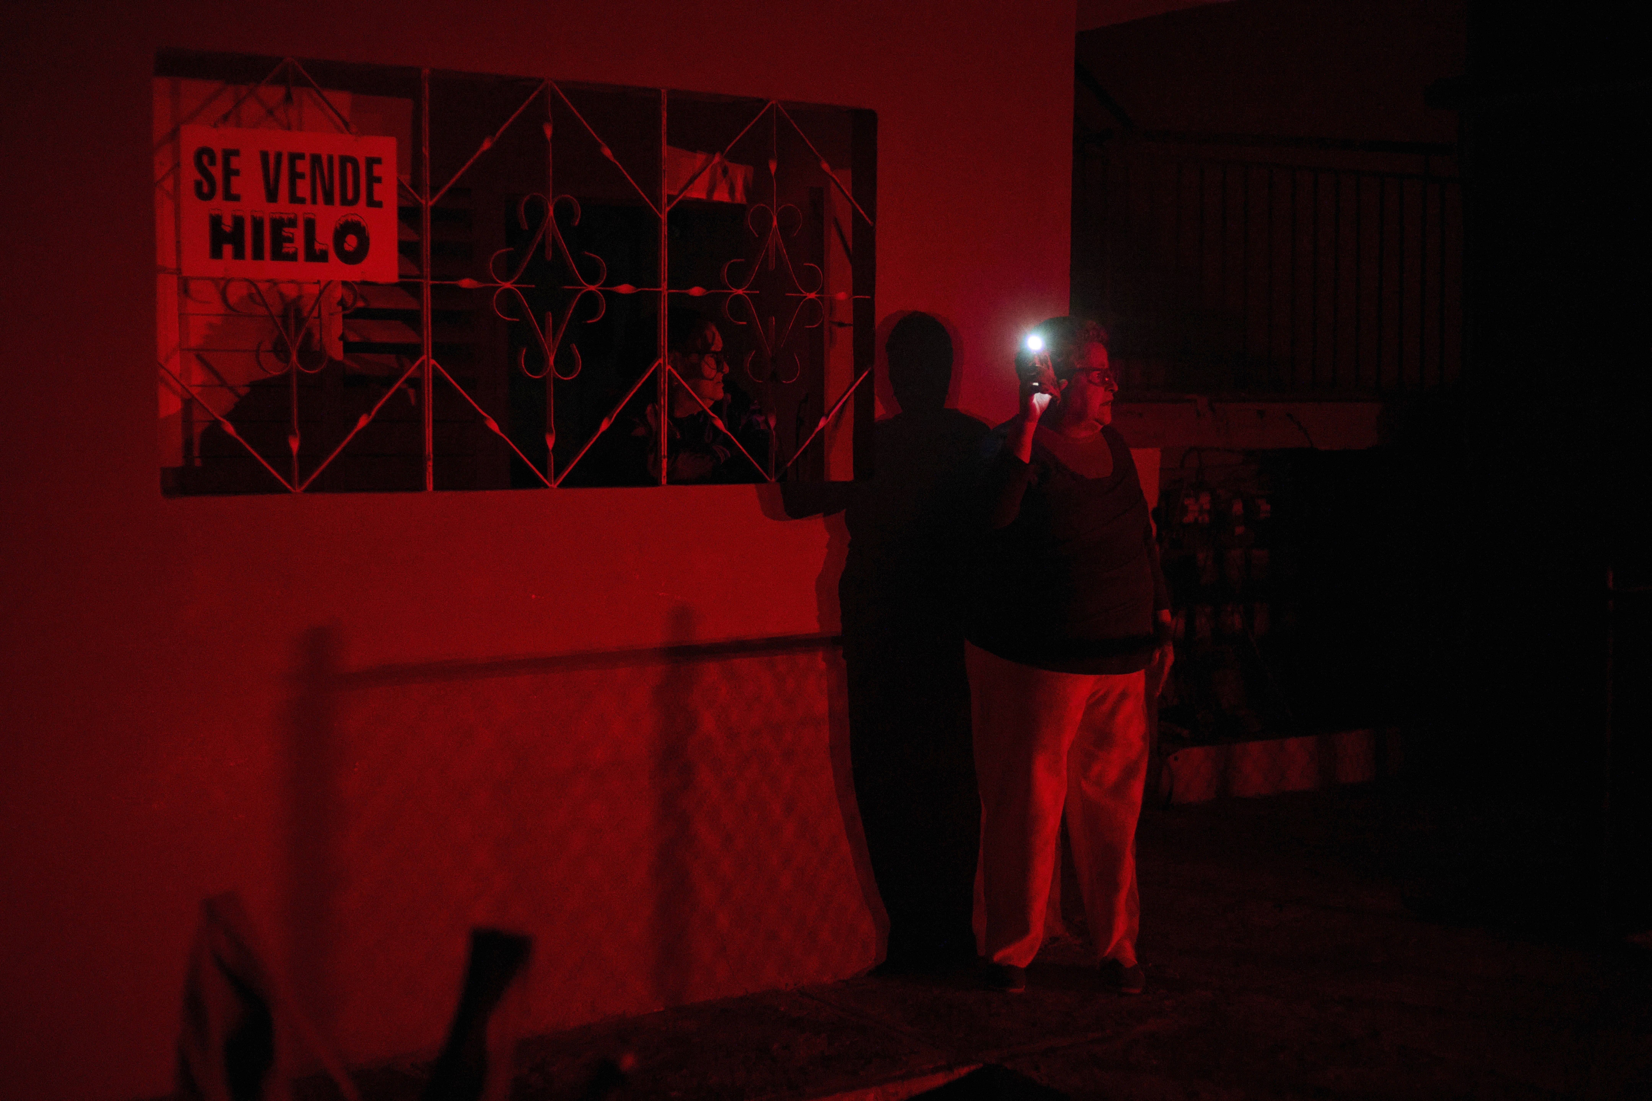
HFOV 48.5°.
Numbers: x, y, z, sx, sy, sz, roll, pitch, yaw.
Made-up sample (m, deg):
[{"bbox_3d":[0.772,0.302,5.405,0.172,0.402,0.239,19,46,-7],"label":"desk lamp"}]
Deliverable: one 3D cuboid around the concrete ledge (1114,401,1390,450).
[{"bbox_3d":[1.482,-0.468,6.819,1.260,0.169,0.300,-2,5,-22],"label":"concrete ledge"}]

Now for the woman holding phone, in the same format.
[{"bbox_3d":[0.586,0.256,4.419,0.500,1.610,0.400,-3,6,-32],"label":"woman holding phone"}]

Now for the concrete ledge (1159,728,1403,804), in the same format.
[{"bbox_3d":[1.609,0.762,6.782,1.098,0.200,0.300,-2,5,-25],"label":"concrete ledge"}]

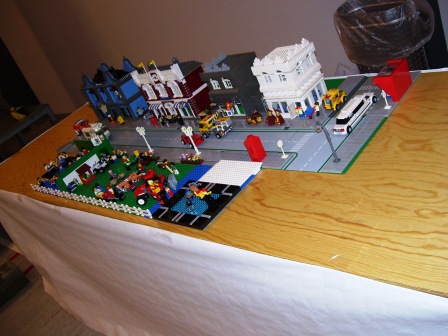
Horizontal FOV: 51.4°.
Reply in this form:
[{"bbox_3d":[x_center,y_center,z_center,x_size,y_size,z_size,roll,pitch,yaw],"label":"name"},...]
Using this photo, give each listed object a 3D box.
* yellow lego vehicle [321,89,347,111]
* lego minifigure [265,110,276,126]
[{"bbox_3d":[0.338,-0.212,1.433,0.050,0.048,0.067,5,41,46],"label":"yellow lego vehicle"},{"bbox_3d":[0.150,-0.159,1.513,0.018,0.042,0.024,0,38,42],"label":"lego minifigure"}]

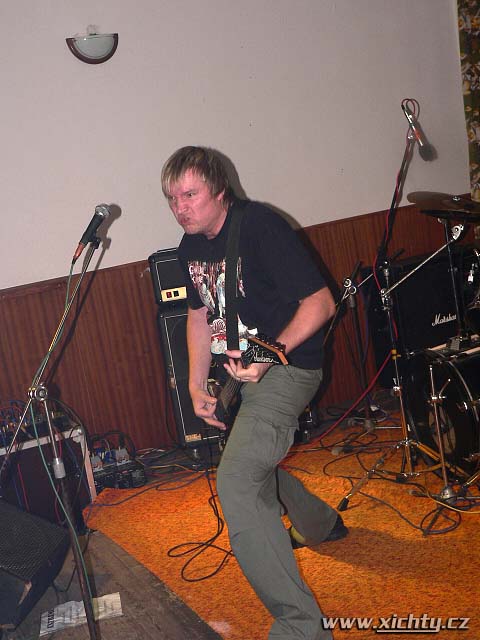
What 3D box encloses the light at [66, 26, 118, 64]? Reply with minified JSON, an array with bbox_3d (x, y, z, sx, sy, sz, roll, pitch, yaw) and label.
[{"bbox_3d":[-0.793,-1.482,5.642,0.295,0.160,0.110,-13,9,-24],"label":"light"}]

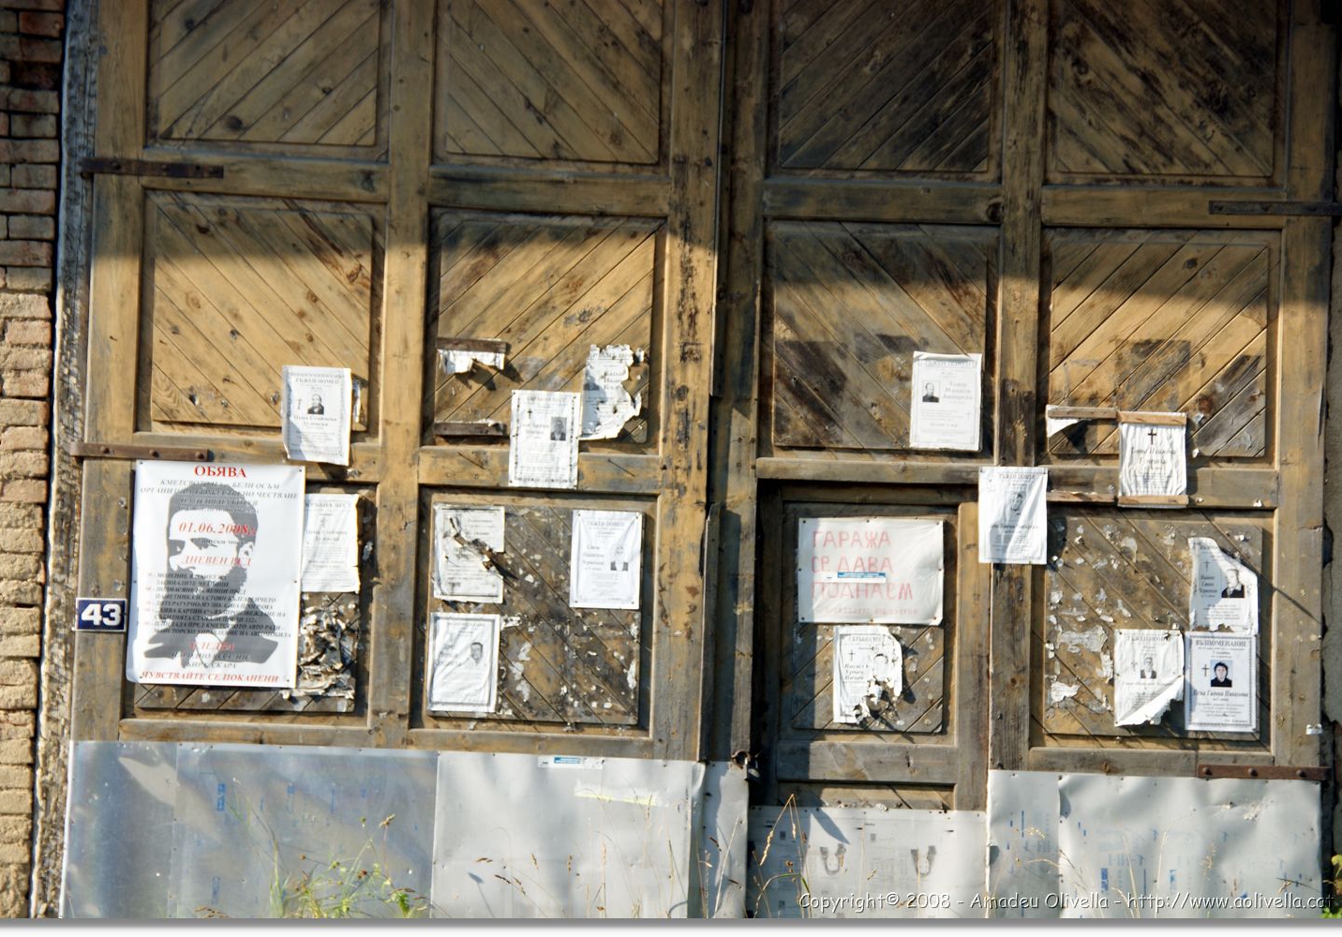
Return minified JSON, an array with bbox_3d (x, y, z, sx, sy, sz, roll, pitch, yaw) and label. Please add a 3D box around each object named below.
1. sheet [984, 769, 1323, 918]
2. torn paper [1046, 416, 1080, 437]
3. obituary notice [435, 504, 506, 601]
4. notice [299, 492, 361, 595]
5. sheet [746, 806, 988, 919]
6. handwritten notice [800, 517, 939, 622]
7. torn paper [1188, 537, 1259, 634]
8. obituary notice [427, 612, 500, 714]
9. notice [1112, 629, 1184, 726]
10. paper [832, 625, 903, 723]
[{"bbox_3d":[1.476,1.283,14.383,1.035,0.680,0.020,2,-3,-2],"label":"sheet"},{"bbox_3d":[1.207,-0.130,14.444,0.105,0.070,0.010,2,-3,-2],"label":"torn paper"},{"bbox_3d":[-0.617,0.261,14.340,0.213,0.298,0.025,1,0,0],"label":"obituary notice"},{"bbox_3d":[-1.057,0.229,14.382,0.208,0.297,0.010,2,-2,0],"label":"notice"},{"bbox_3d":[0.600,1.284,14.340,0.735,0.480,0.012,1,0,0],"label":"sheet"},{"bbox_3d":[0.612,0.314,14.340,0.440,0.318,0.012,0,0,0],"label":"handwritten notice"},{"bbox_3d":[1.697,0.361,14.381,0.210,0.297,0.015,2,-2,0],"label":"torn paper"},{"bbox_3d":[-0.634,0.595,14.346,0.212,0.299,0.010,2,-3,-2],"label":"obituary notice"},{"bbox_3d":[1.463,0.643,14.362,0.213,0.297,0.030,2,-2,0],"label":"notice"},{"bbox_3d":[0.604,0.631,14.360,0.211,0.298,0.020,1,0,0],"label":"paper"}]

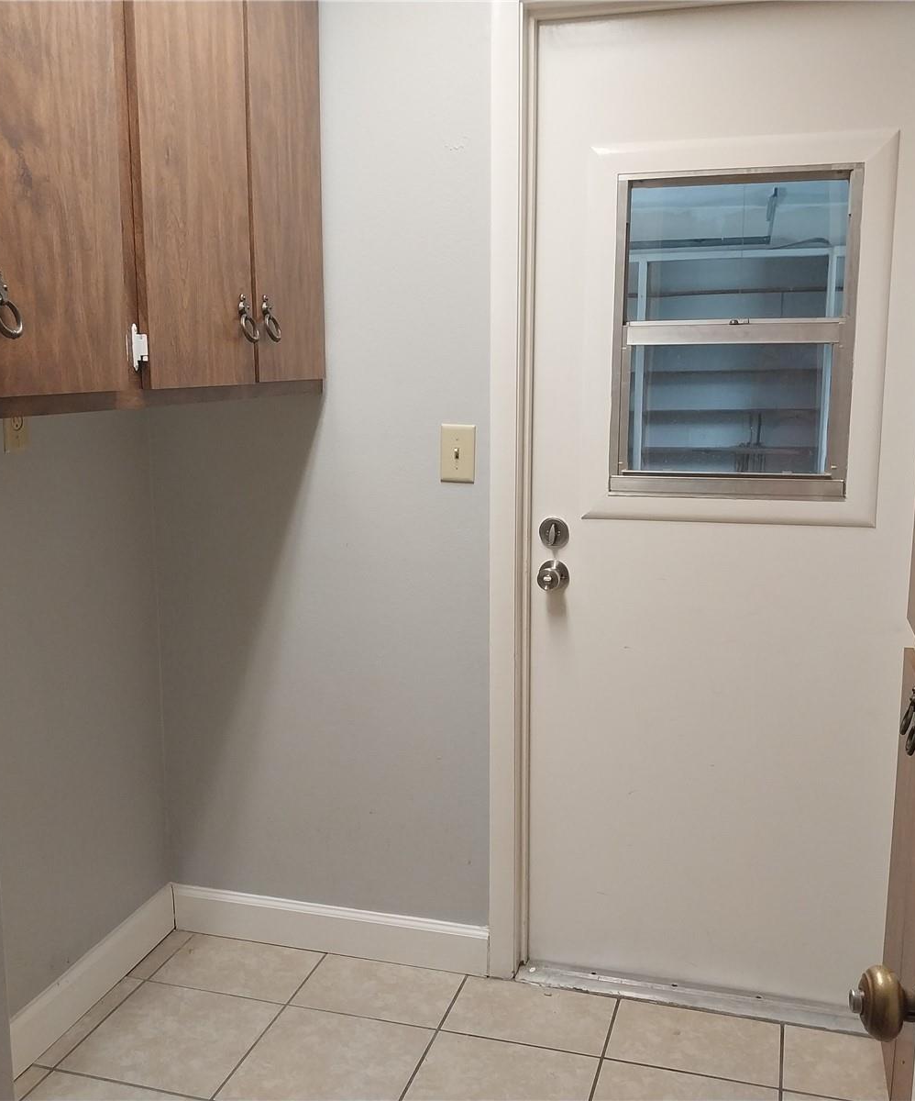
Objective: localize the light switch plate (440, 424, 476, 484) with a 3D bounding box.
[{"bbox_3d":[0.002,-0.198,2.278,0.071,0.117,0.012,2,9,15],"label":"light switch plate"}]

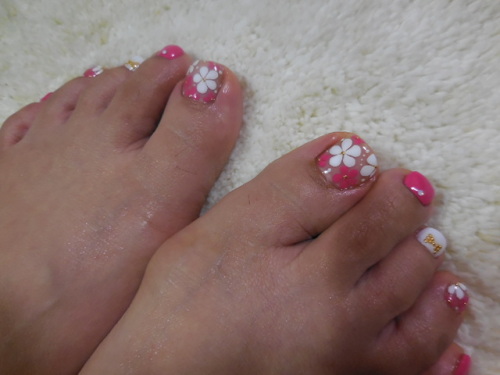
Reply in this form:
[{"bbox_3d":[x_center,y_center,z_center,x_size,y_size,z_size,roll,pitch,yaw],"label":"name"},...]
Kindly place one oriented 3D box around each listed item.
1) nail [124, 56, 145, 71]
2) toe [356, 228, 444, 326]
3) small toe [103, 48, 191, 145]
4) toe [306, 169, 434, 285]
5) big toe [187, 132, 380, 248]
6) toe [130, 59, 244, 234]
[{"bbox_3d":[-0.058,-0.062,0.182,0.009,0.004,0.009,26,36,24],"label":"nail"},{"bbox_3d":[0.048,0.027,0.114,0.025,0.016,0.015,-32,60,-6],"label":"toe"},{"bbox_3d":[-0.048,-0.045,0.177,0.016,0.018,0.042,26,70,24],"label":"small toe"},{"bbox_3d":[0.042,0.014,0.124,0.041,0.018,0.016,-32,60,-6],"label":"toe"},{"bbox_3d":[0.016,0.004,0.133,0.053,0.024,0.025,-20,60,1],"label":"big toe"},{"bbox_3d":[-0.023,-0.023,0.158,0.026,0.025,0.063,6,63,16],"label":"toe"}]

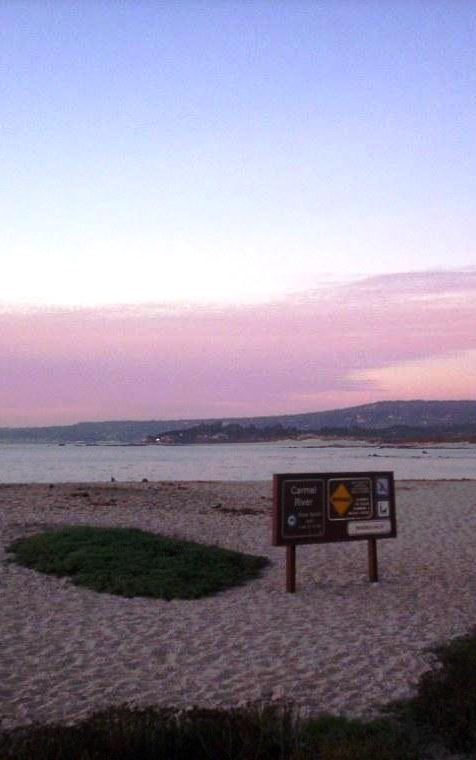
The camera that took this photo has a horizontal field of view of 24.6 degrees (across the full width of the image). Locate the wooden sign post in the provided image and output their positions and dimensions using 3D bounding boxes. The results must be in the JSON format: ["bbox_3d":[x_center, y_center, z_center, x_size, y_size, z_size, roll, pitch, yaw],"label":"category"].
[{"bbox_3d":[1.272,1.927,14.023,2.198,1.449,0.100,3,-4,-41],"label":"wooden sign post"}]

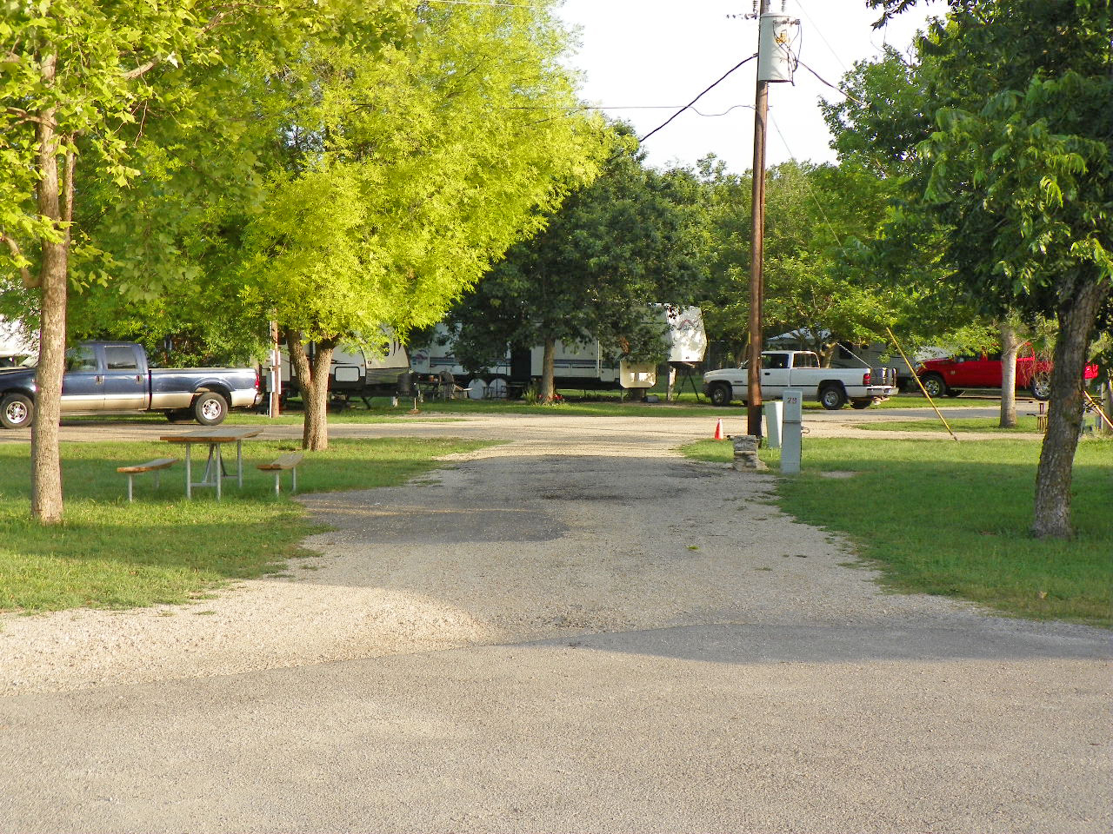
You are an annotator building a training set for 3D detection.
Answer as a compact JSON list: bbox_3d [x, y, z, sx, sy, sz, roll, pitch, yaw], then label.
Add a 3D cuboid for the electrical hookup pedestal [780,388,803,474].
[{"bbox_3d":[3.410,0.209,26.226,0.270,1.230,0.220,0,2,11],"label":"electrical hookup pedestal"}]

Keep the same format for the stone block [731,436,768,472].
[{"bbox_3d":[2.895,0.534,27.039,0.520,0.520,0.450,0,2,7],"label":"stone block"}]

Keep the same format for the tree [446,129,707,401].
[{"bbox_3d":[0.589,-4.923,59.357,8.200,9.000,7.600,0,2,0],"label":"tree"}]

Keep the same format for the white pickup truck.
[{"bbox_3d":[7.518,-1.199,55.294,5.700,1.870,2.020,1,2,30],"label":"white pickup truck"}]

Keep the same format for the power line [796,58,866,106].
[{"bbox_3d":[5.302,-6.466,34.582,0.080,0.600,4.000,1,2,30],"label":"power line"}]

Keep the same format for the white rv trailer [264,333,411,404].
[{"bbox_3d":[-8.181,-1.905,57.577,7.000,3.100,2.440,1,2,27],"label":"white rv trailer"}]

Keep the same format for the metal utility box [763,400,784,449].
[{"bbox_3d":[4.024,0.127,33.228,0.250,0.860,0.250,-2,2,30],"label":"metal utility box"}]

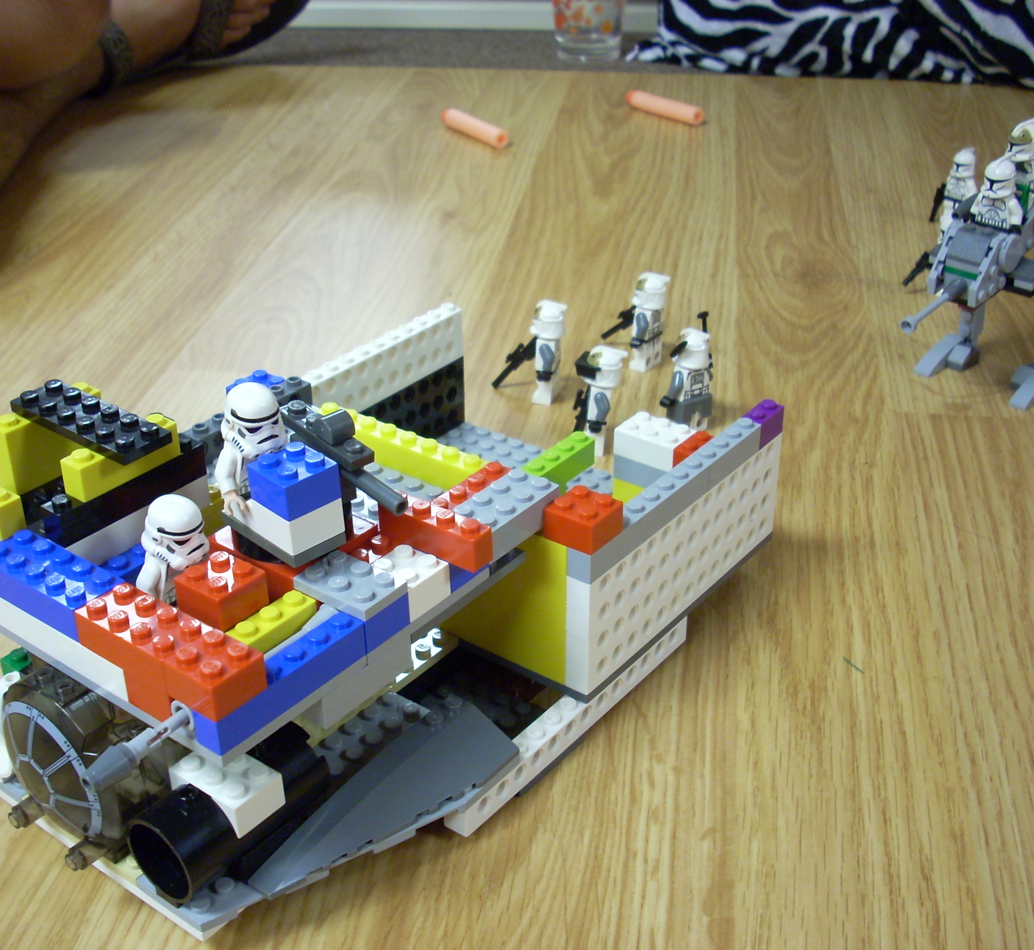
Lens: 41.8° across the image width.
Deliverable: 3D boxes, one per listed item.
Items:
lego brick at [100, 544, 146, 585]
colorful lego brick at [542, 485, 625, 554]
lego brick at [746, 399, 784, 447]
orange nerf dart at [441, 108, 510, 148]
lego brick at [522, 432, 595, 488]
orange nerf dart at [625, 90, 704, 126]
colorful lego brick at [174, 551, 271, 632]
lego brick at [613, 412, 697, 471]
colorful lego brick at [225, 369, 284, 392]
[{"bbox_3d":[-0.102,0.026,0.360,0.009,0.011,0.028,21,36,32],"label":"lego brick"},{"bbox_3d":[0.019,0.012,0.375,0.016,0.011,0.016,21,36,32],"label":"colorful lego brick"},{"bbox_3d":[0.080,-0.017,0.445,0.008,0.011,0.016,20,36,32],"label":"lego brick"},{"bbox_3d":[-0.032,-0.244,0.950,0.013,0.013,0.072,-21,35,-31],"label":"orange nerf dart"},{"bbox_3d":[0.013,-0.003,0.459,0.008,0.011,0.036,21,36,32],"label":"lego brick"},{"bbox_3d":[0.105,-0.266,0.978,0.013,0.013,0.072,-24,37,-35],"label":"orange nerf dart"},{"bbox_3d":[-0.072,0.028,0.336,0.016,0.011,0.016,21,36,32],"label":"colorful lego brick"},{"bbox_3d":[0.049,-0.012,0.475,0.024,0.011,0.016,21,36,32],"label":"lego brick"},{"bbox_3d":[-0.089,-0.027,0.470,0.016,0.011,0.016,21,36,32],"label":"colorful lego brick"}]

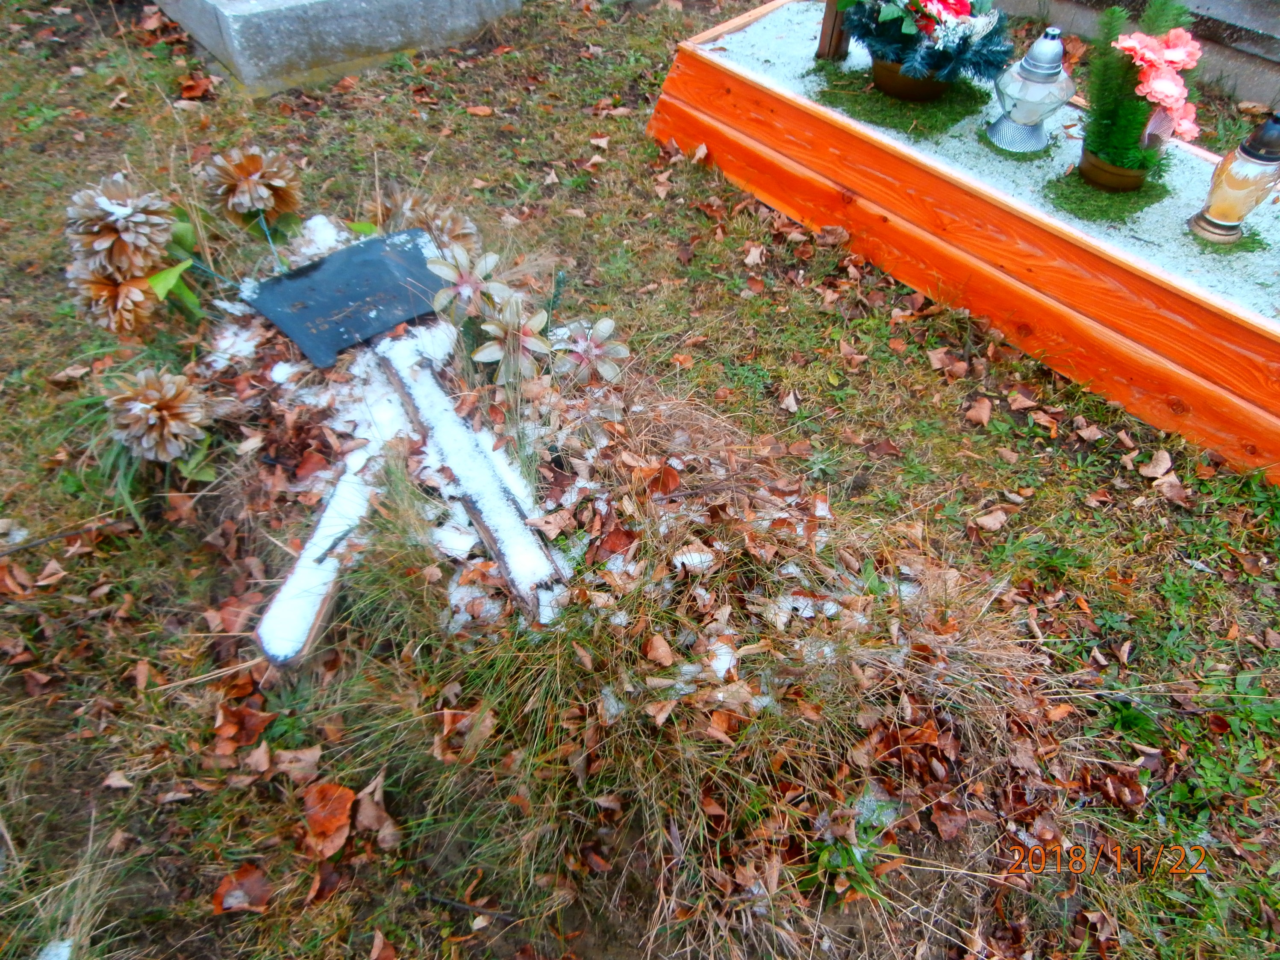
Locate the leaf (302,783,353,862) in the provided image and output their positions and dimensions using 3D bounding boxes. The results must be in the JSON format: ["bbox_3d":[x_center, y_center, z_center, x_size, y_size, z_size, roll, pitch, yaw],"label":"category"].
[{"bbox_3d":[-0.457,0.500,1.303,0.067,0.030,0.101,-4,54,-10],"label":"leaf"}]

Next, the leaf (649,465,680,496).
[{"bbox_3d":[0.042,0.000,1.561,0.050,0.020,0.056,11,65,6],"label":"leaf"}]

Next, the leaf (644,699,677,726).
[{"bbox_3d":[0.030,0.341,1.303,0.047,0.022,0.042,0,47,0],"label":"leaf"}]

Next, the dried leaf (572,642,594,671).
[{"bbox_3d":[-0.092,0.285,1.436,0.026,0.025,0.047,-29,55,-22],"label":"dried leaf"}]

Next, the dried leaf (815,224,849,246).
[{"bbox_3d":[0.510,-0.651,2.364,0.045,0.045,0.080,-37,58,-27],"label":"dried leaf"}]

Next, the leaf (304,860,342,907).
[{"bbox_3d":[-0.467,0.594,1.309,0.045,0.030,0.062,10,50,9],"label":"leaf"}]

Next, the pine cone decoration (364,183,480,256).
[{"bbox_3d":[-0.521,-0.622,2.128,0.264,0.173,0.160,-11,29,-10],"label":"pine cone decoration"}]

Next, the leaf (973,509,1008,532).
[{"bbox_3d":[0.691,0.081,1.753,0.062,0.020,0.045,-22,52,-18],"label":"leaf"}]

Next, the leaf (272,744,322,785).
[{"bbox_3d":[-0.533,0.443,1.381,0.067,0.020,0.059,-8,53,-11],"label":"leaf"}]

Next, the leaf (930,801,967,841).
[{"bbox_3d":[0.450,0.496,1.294,0.053,0.025,0.055,0,47,0],"label":"leaf"}]

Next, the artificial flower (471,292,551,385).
[{"bbox_3d":[-0.253,-0.277,1.745,0.151,0.173,0.075,-7,8,-7],"label":"artificial flower"}]

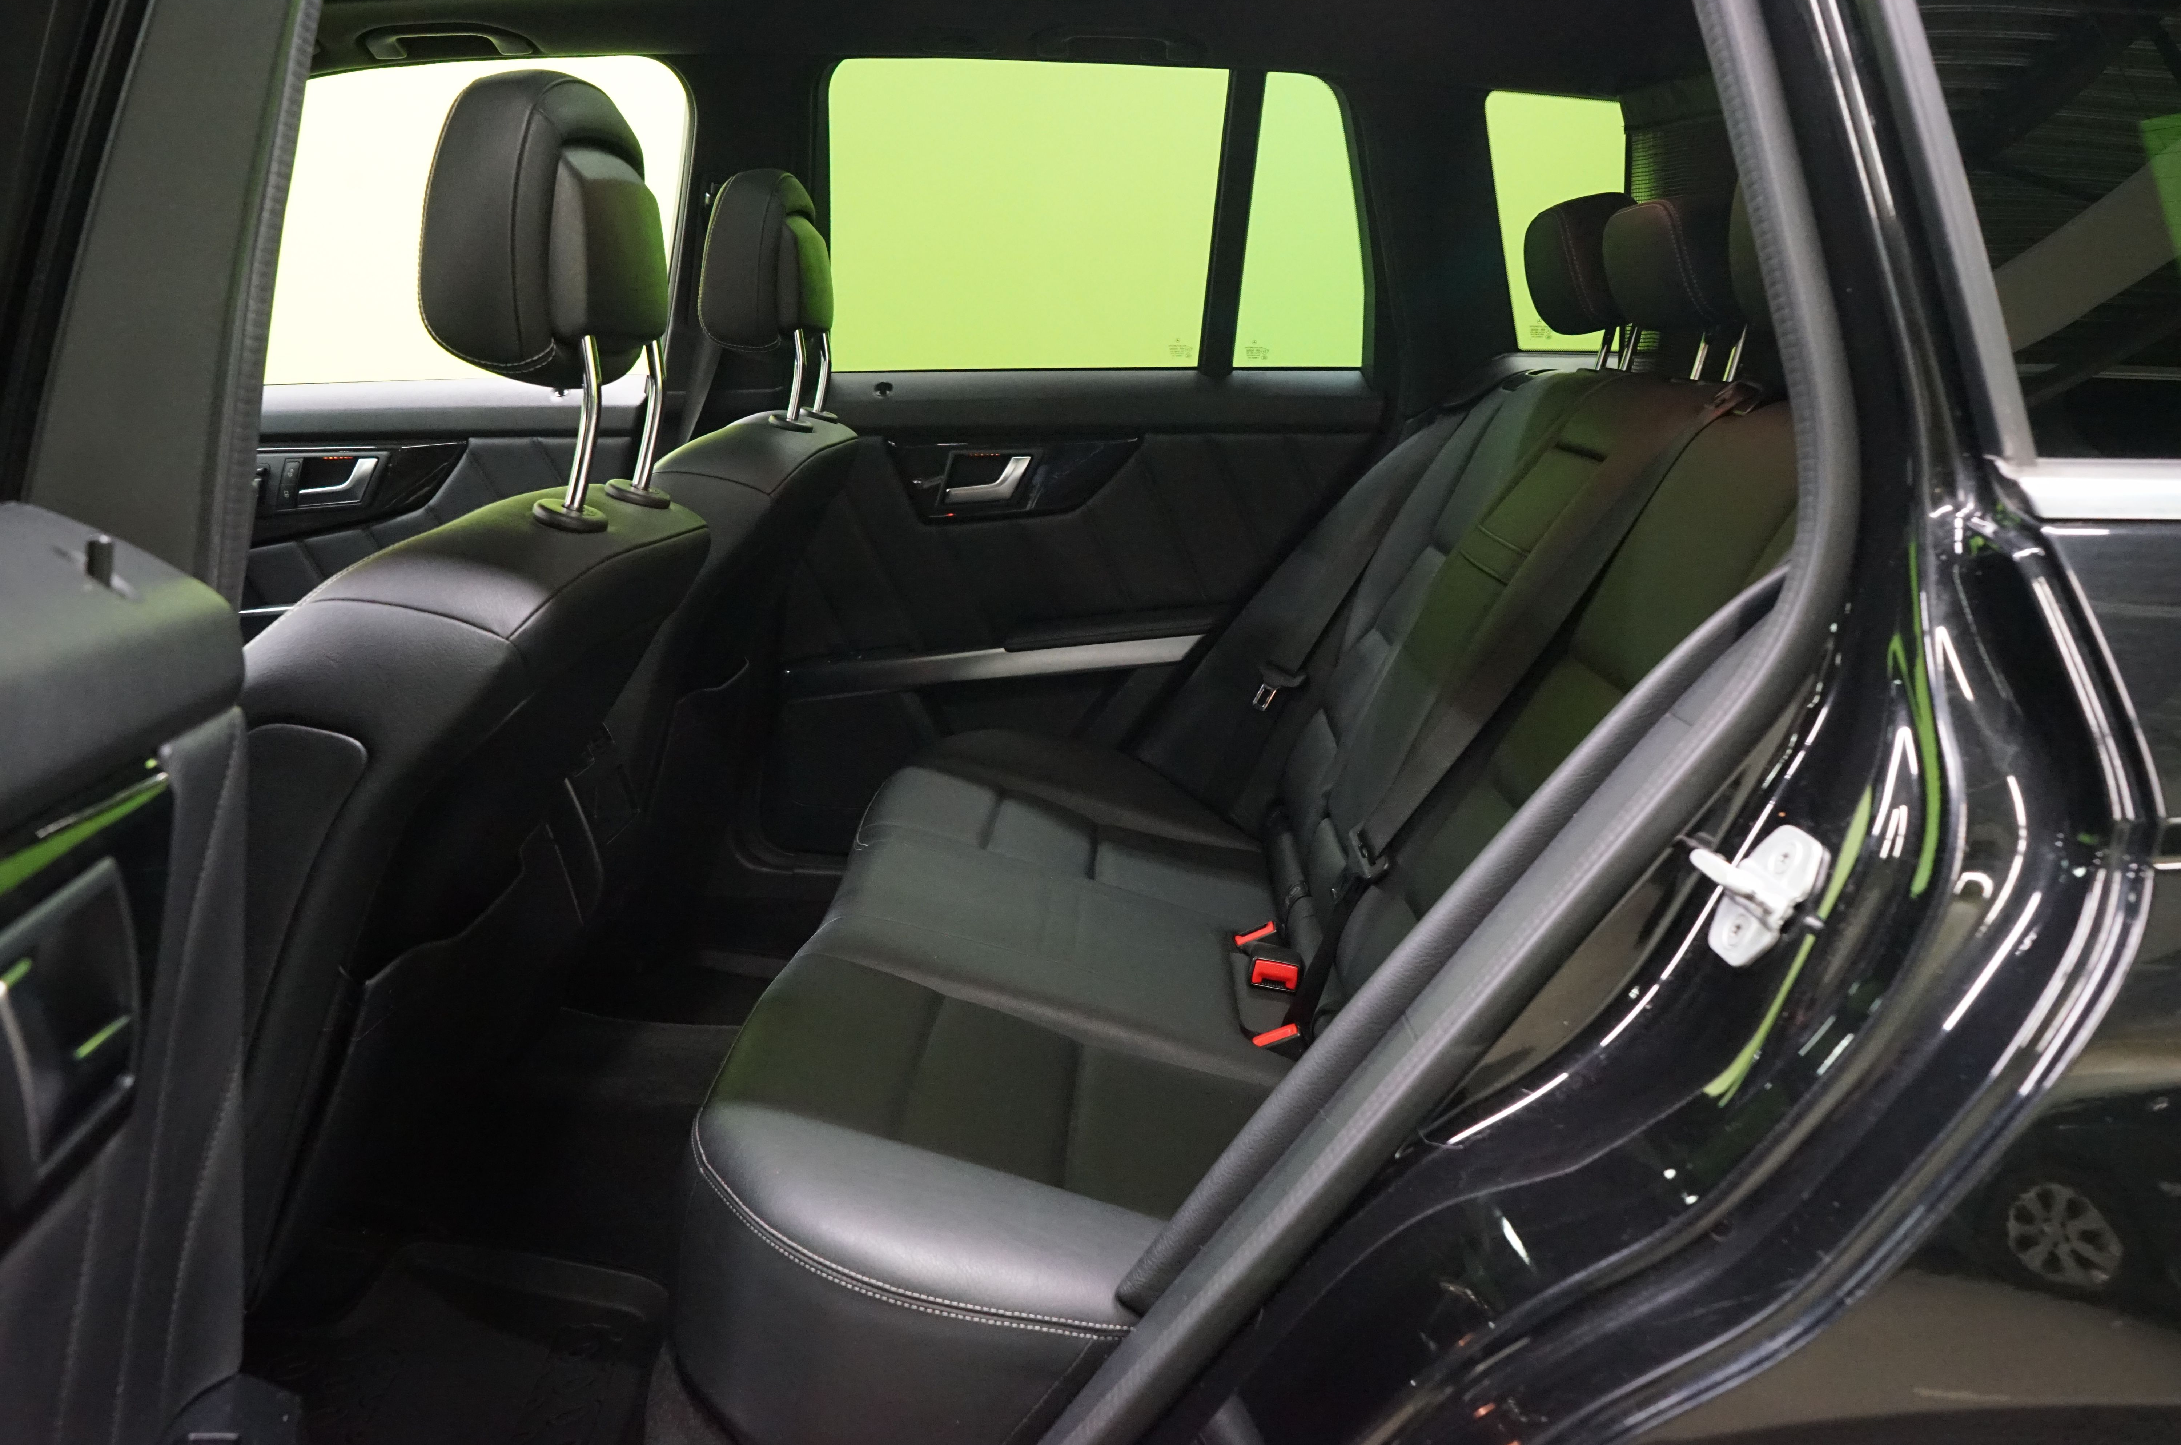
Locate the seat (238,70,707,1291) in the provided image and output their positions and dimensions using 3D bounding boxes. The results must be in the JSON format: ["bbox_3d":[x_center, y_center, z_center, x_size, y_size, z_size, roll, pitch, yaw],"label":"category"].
[{"bbox_3d":[-0.714,0.019,1.280,0.810,0.970,0.540,0,13,2],"label":"seat"}]

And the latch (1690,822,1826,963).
[{"bbox_3d":[0.329,0.085,0.833,0.040,0.065,0.038,31,7,-31],"label":"latch"}]

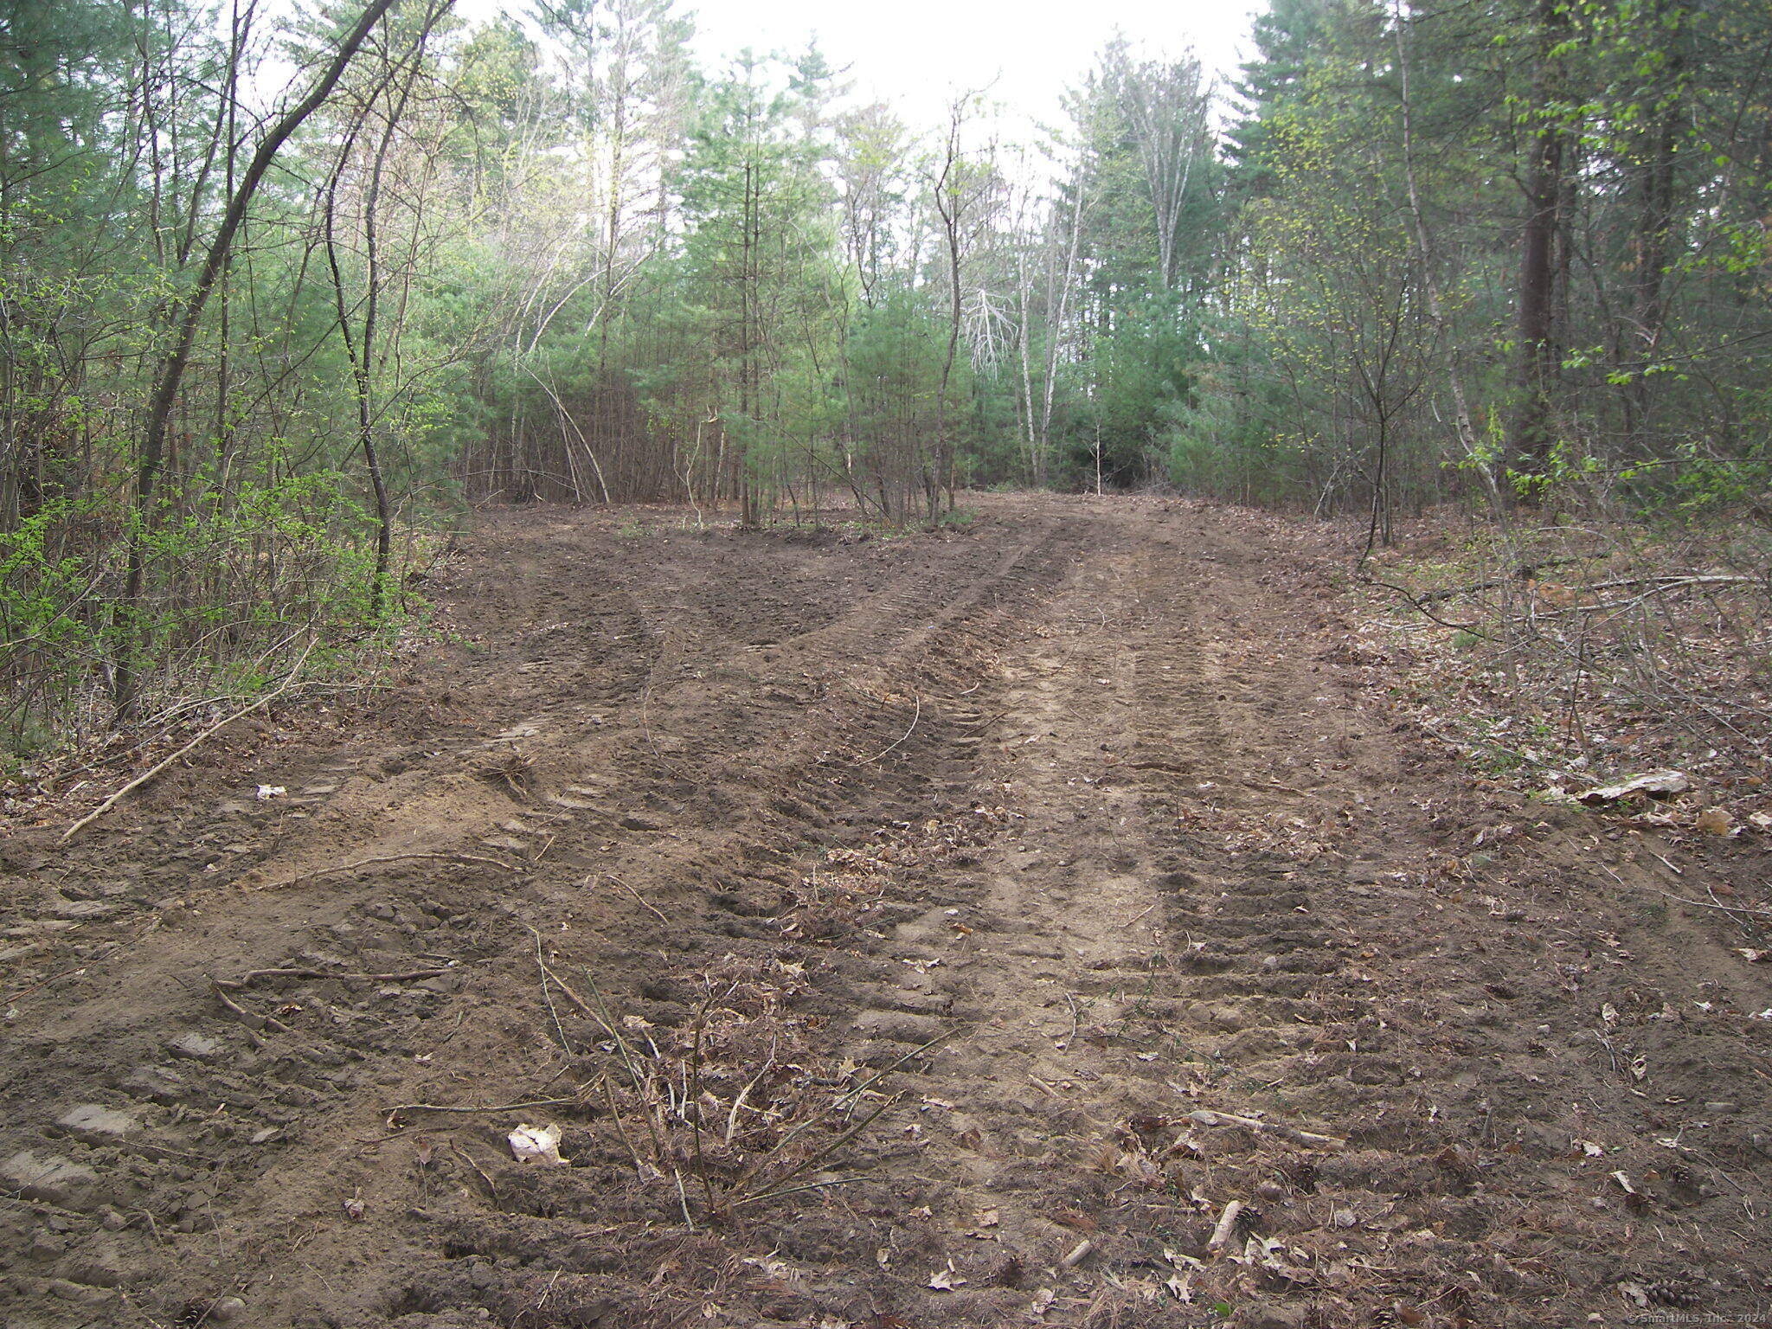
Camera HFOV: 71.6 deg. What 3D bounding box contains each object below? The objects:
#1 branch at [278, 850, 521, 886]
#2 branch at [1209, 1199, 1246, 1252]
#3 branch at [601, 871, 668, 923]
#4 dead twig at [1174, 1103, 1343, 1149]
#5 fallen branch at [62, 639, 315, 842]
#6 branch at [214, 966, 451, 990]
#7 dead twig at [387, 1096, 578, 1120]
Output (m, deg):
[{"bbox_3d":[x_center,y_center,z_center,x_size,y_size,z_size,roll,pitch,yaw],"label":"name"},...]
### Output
[{"bbox_3d":[-1.844,0.774,4.650,0.929,0.091,0.129,-1,9,-9],"label":"branch"},{"bbox_3d":[0.710,1.173,2.569,0.027,0.038,0.155,7,11,34],"label":"branch"},{"bbox_3d":[-0.885,0.828,4.369,0.060,0.085,0.431,-7,12,-41],"label":"branch"},{"bbox_3d":[0.913,1.115,2.957,0.360,0.031,0.051,4,10,21],"label":"dead twig"},{"bbox_3d":[-3.708,0.276,6.894,0.200,0.386,3.633,-1,9,-8],"label":"fallen branch"},{"bbox_3d":[-1.687,0.951,3.752,0.694,0.051,0.097,0,9,-6],"label":"branch"},{"bbox_3d":[-1.000,1.092,3.027,0.470,0.025,0.050,0,9,-4],"label":"dead twig"}]

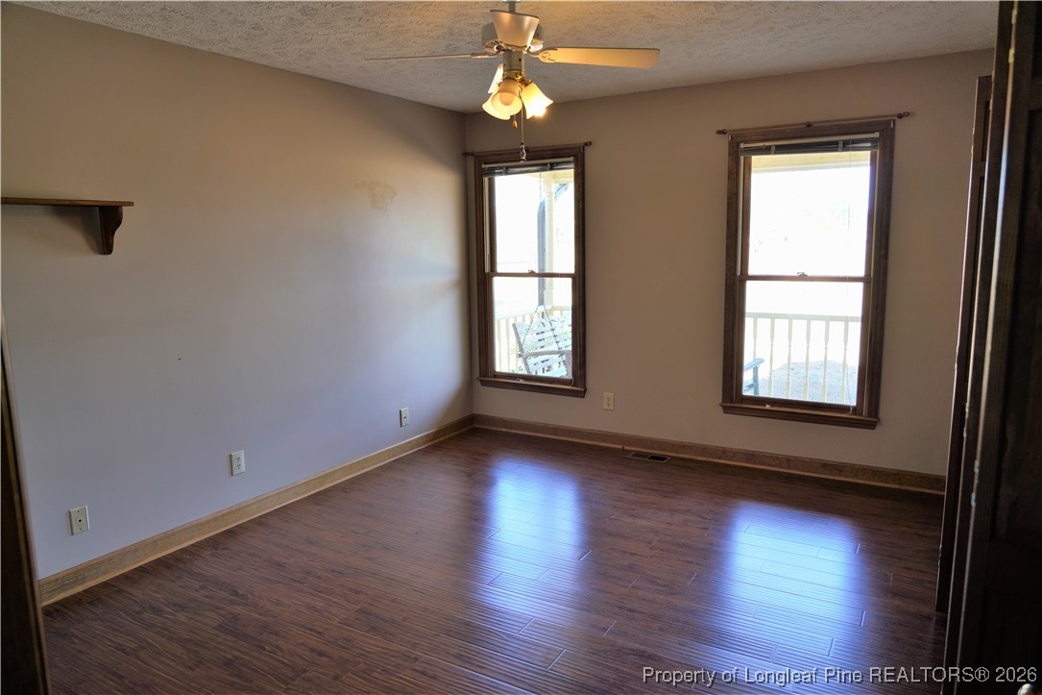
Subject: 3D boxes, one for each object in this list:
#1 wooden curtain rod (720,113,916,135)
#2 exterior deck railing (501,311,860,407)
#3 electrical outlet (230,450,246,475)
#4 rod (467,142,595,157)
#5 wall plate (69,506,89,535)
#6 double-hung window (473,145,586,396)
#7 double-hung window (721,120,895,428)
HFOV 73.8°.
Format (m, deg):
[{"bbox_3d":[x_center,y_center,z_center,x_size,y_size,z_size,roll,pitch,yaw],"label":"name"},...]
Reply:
[{"bbox_3d":[1.657,-1.292,4.022,1.042,0.030,0.060,4,10,30],"label":"wooden curtain rod"},{"bbox_3d":[1.715,0.101,6.586,3.100,0.890,0.090,4,10,30],"label":"exterior deck railing"},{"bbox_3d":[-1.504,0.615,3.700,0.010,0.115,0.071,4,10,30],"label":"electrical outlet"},{"bbox_3d":[0.032,-1.416,4.977,1.056,0.030,0.060,4,10,30],"label":"rod"},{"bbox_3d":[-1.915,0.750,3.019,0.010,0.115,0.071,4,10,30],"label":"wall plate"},{"bbox_3d":[0.067,-0.539,5.147,0.931,1.768,0.080,4,10,30],"label":"double-hung window"},{"bbox_3d":[1.695,-0.418,4.190,0.917,1.760,0.080,4,10,30],"label":"double-hung window"}]

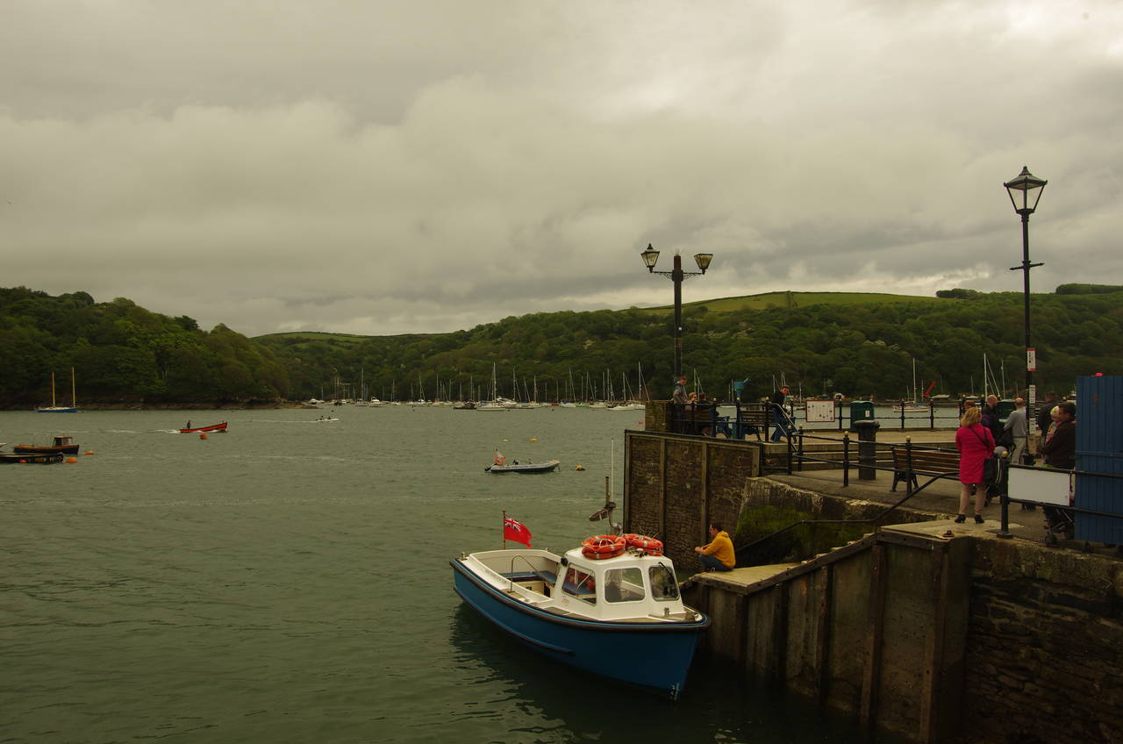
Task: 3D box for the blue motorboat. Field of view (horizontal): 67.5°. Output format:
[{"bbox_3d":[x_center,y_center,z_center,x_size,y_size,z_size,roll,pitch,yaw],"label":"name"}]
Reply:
[{"bbox_3d":[0.422,3.883,15.333,2.500,2.150,7.200,1,-2,-29],"label":"blue motorboat"}]

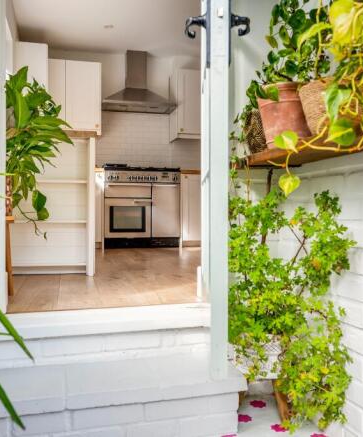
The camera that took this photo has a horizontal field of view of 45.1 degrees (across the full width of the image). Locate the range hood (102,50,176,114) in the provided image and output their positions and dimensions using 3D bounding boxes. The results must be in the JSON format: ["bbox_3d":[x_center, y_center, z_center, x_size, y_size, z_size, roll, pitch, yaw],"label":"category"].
[{"bbox_3d":[-0.528,-1.730,5.458,0.900,0.690,0.480,0,0,-13],"label":"range hood"}]

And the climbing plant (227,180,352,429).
[{"bbox_3d":[0.335,0.260,1.460,0.390,0.750,0.350,0,0,-13],"label":"climbing plant"}]

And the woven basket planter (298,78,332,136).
[{"bbox_3d":[0.437,-0.299,1.245,0.190,0.148,0.190,0,0,-13],"label":"woven basket planter"}]

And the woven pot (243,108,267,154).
[{"bbox_3d":[0.316,-0.305,1.598,0.165,0.155,0.165,0,0,-13],"label":"woven pot"}]

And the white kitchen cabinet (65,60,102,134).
[{"bbox_3d":[-1.200,-1.432,5.373,0.415,0.870,0.340,0,0,-13],"label":"white kitchen cabinet"}]

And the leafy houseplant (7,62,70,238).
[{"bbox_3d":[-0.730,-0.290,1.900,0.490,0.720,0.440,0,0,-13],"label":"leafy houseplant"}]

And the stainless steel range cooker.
[{"bbox_3d":[-0.516,-0.110,5.409,0.900,0.930,0.610,0,0,-13],"label":"stainless steel range cooker"}]

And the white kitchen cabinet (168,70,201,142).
[{"bbox_3d":[0.105,-1.432,5.687,0.420,0.875,0.340,0,0,-13],"label":"white kitchen cabinet"}]

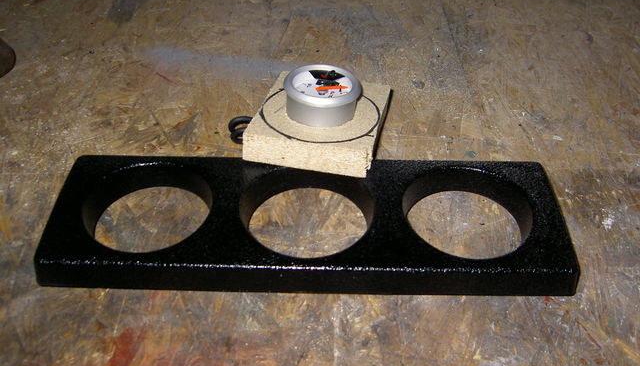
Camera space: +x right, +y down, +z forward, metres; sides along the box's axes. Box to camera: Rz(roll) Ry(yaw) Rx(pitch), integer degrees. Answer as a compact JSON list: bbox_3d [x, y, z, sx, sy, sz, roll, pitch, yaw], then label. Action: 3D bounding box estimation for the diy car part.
[{"bbox_3d":[-0.009,0.028,0.449,0.359,0.027,0.105,1,43,1],"label":"diy car part"}]

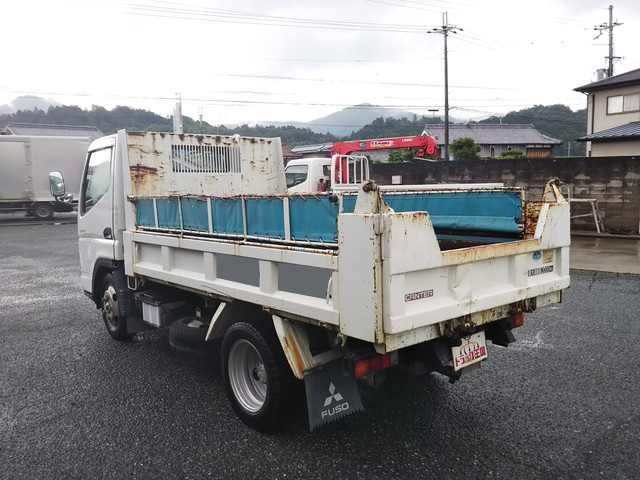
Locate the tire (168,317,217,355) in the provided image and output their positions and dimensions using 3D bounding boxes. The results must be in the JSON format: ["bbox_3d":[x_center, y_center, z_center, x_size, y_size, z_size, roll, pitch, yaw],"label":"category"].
[{"bbox_3d":[-0.935,0.814,4.715,0.670,0.200,0.670,-1,5,0],"label":"tire"}]

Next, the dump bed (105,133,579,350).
[{"bbox_3d":[-0.063,-0.280,4.226,1.729,1.291,3.208,-5,6,-40],"label":"dump bed"}]

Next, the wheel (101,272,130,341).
[{"bbox_3d":[-1.994,0.694,5.603,0.210,0.675,0.675,-5,6,-40],"label":"wheel"}]

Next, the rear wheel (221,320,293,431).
[{"bbox_3d":[-0.370,0.845,3.537,0.240,0.675,0.675,-5,6,-40],"label":"rear wheel"}]

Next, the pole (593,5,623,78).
[{"bbox_3d":[17.108,-7.705,32.500,2.000,12.200,1.000,2,6,33],"label":"pole"}]

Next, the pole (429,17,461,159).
[{"bbox_3d":[7.815,-7.815,34.000,2.100,12.400,1.600,0,5,21],"label":"pole"}]

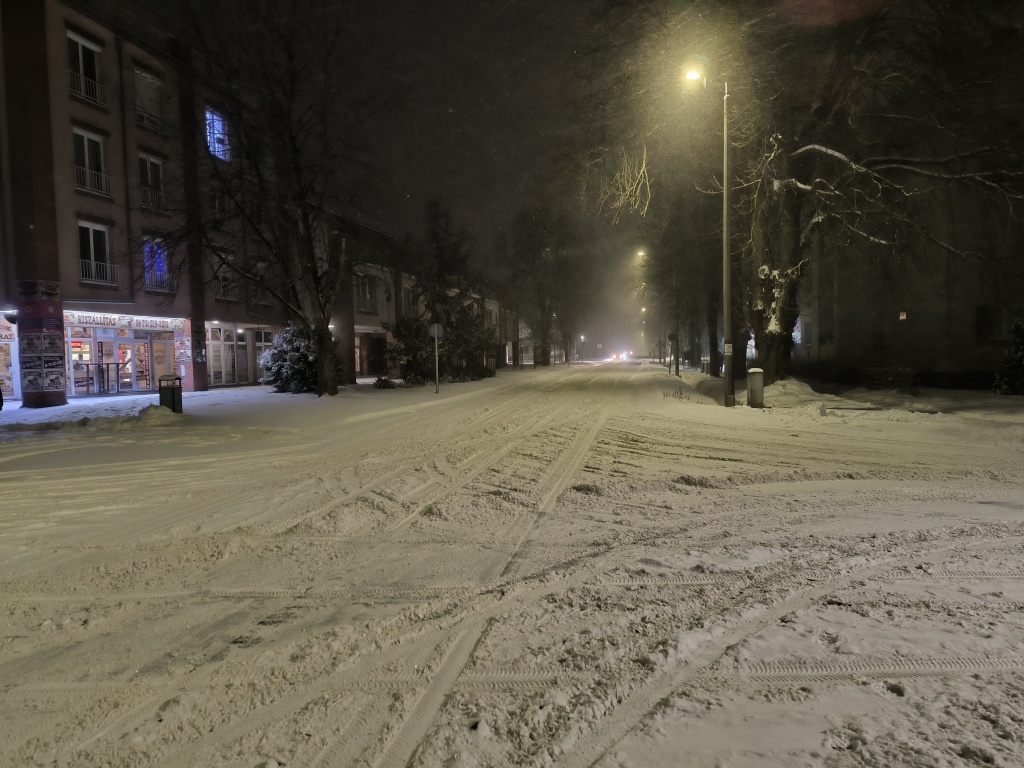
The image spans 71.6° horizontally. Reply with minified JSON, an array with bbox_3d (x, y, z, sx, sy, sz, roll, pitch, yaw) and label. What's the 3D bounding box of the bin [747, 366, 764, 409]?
[{"bbox_3d":[6.078,0.127,17.700,0.380,0.940,0.410,-1,3,11],"label":"bin"}]

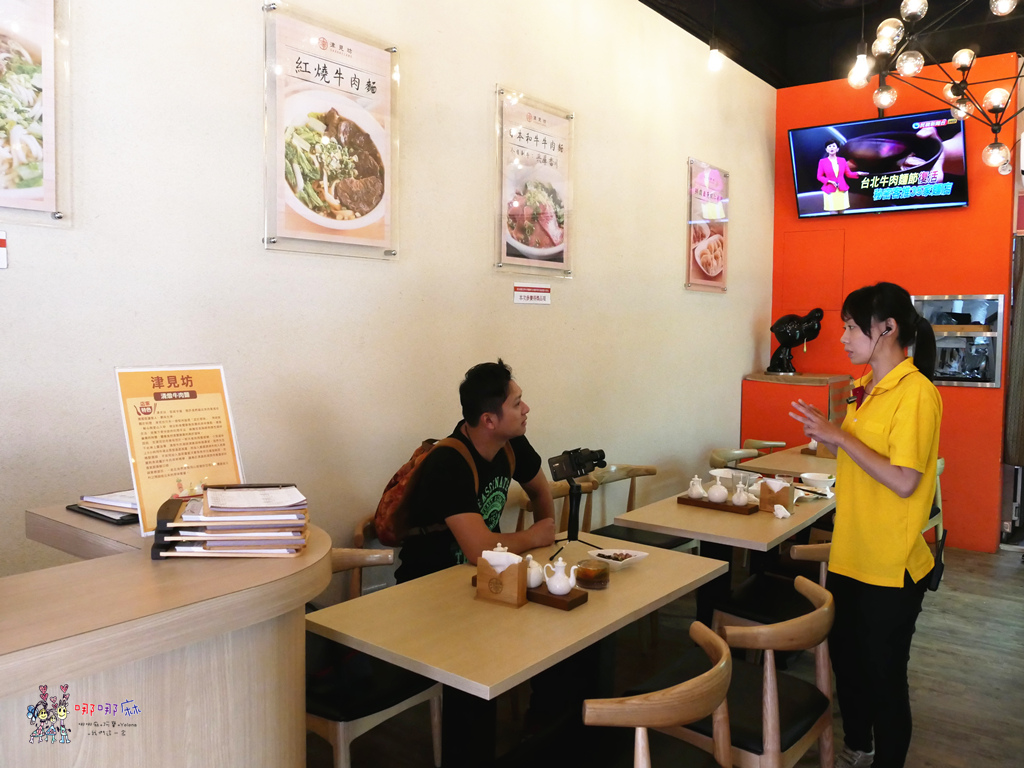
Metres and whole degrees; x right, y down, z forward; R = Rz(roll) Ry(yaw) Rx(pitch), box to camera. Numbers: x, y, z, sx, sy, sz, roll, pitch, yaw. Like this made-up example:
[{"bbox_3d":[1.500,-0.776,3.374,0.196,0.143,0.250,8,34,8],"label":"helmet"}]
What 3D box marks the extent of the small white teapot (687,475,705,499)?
[{"bbox_3d":[0.783,0.431,3.519,0.080,0.090,0.062,-3,5,-32],"label":"small white teapot"}]

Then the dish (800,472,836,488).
[{"bbox_3d":[1.390,0.452,3.769,0.165,0.050,0.165,4,5,38],"label":"dish"}]

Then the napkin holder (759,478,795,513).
[{"bbox_3d":[1.026,0.439,3.202,0.116,0.114,0.060,4,5,41],"label":"napkin holder"}]

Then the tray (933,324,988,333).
[{"bbox_3d":[3.067,-0.381,5.709,0.370,0.043,0.270,4,5,38],"label":"tray"}]

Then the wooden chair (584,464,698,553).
[{"bbox_3d":[0.627,0.825,4.114,0.510,0.750,0.550,4,6,38],"label":"wooden chair"}]

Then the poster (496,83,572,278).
[{"bbox_3d":[0.107,-0.869,3.671,0.030,0.762,0.585,4,6,36],"label":"poster"}]

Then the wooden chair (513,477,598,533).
[{"bbox_3d":[0.324,0.857,3.707,0.510,0.750,0.550,4,6,36],"label":"wooden chair"}]

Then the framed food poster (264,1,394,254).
[{"bbox_3d":[-0.627,-0.876,2.978,0.030,0.760,0.550,4,5,38],"label":"framed food poster"}]

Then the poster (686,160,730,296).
[{"bbox_3d":[1.280,-1.007,5.385,0.030,0.810,0.600,4,5,38],"label":"poster"}]

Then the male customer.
[{"bbox_3d":[-0.076,0.594,2.820,0.730,1.360,0.570,4,5,38],"label":"male customer"}]

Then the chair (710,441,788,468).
[{"bbox_3d":[1.423,0.771,4.875,0.530,0.755,0.560,4,5,38],"label":"chair"}]

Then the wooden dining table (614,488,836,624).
[{"bbox_3d":[0.993,0.874,3.538,0.612,0.745,1.166,4,6,37],"label":"wooden dining table"}]

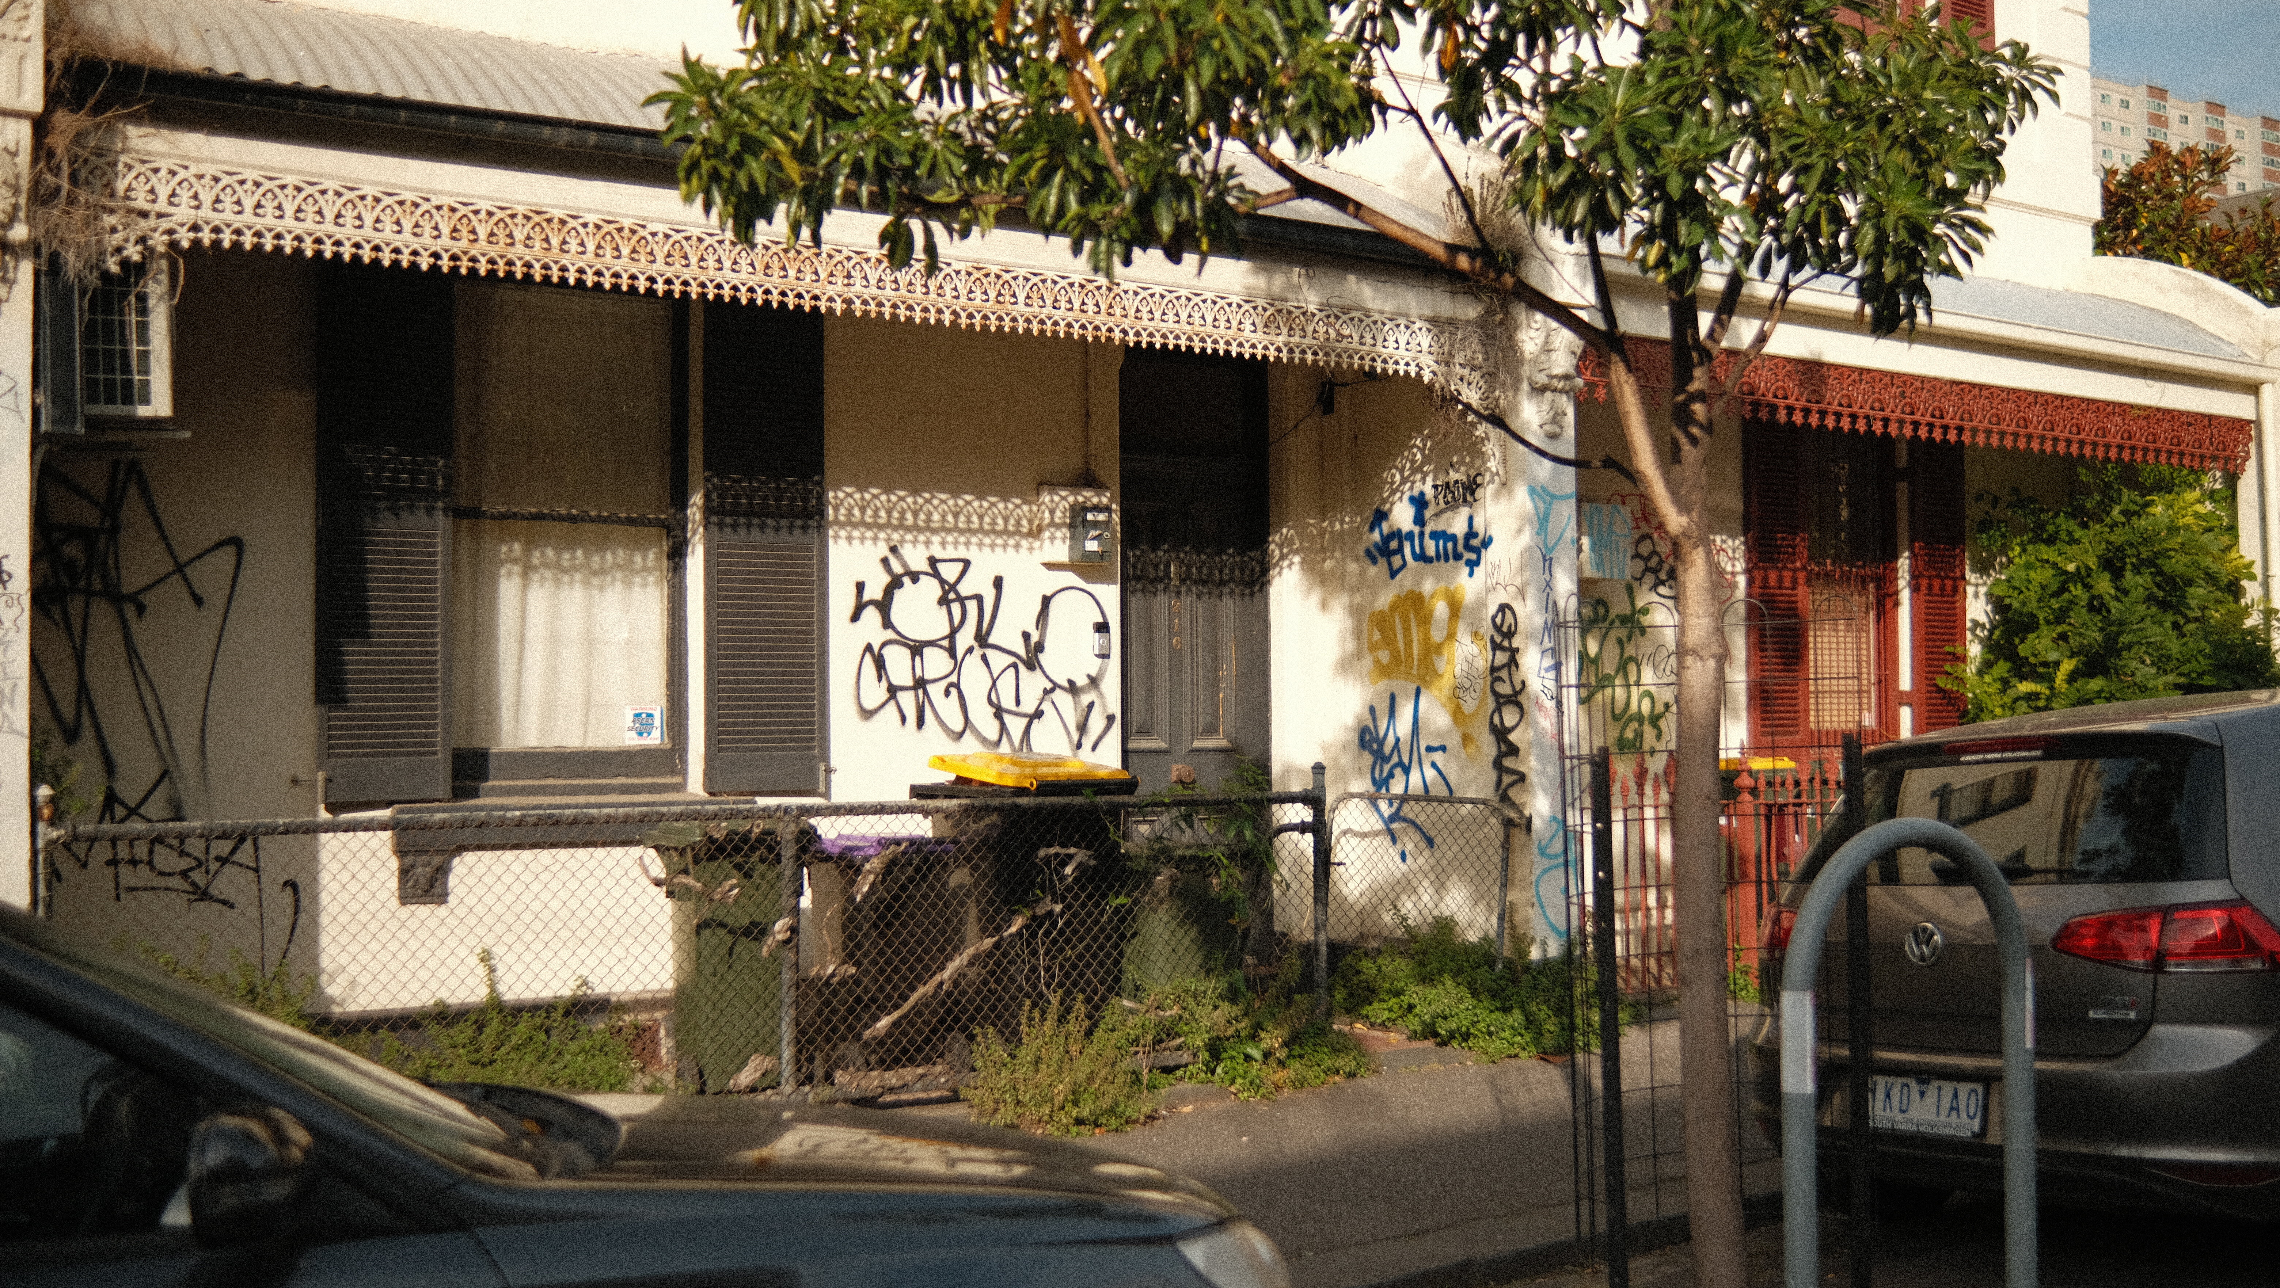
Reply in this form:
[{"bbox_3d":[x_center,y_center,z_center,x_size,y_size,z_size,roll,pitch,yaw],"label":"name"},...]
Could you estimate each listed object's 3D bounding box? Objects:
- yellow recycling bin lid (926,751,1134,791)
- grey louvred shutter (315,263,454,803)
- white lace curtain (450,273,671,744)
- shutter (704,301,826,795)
[{"bbox_3d":[-0.423,0.485,8.569,0.550,0.080,0.650,1,5,-45],"label":"yellow recycling bin lid"},{"bbox_3d":[-2.611,-0.423,7.683,0.462,1.930,0.050,1,-2,-35],"label":"grey louvred shutter"},{"bbox_3d":[-2.155,-0.478,8.285,0.889,1.804,0.080,1,-2,-32],"label":"white lace curtain"},{"bbox_3d":[-1.422,-0.404,8.442,0.493,1.944,0.050,1,-2,-32],"label":"shutter"}]

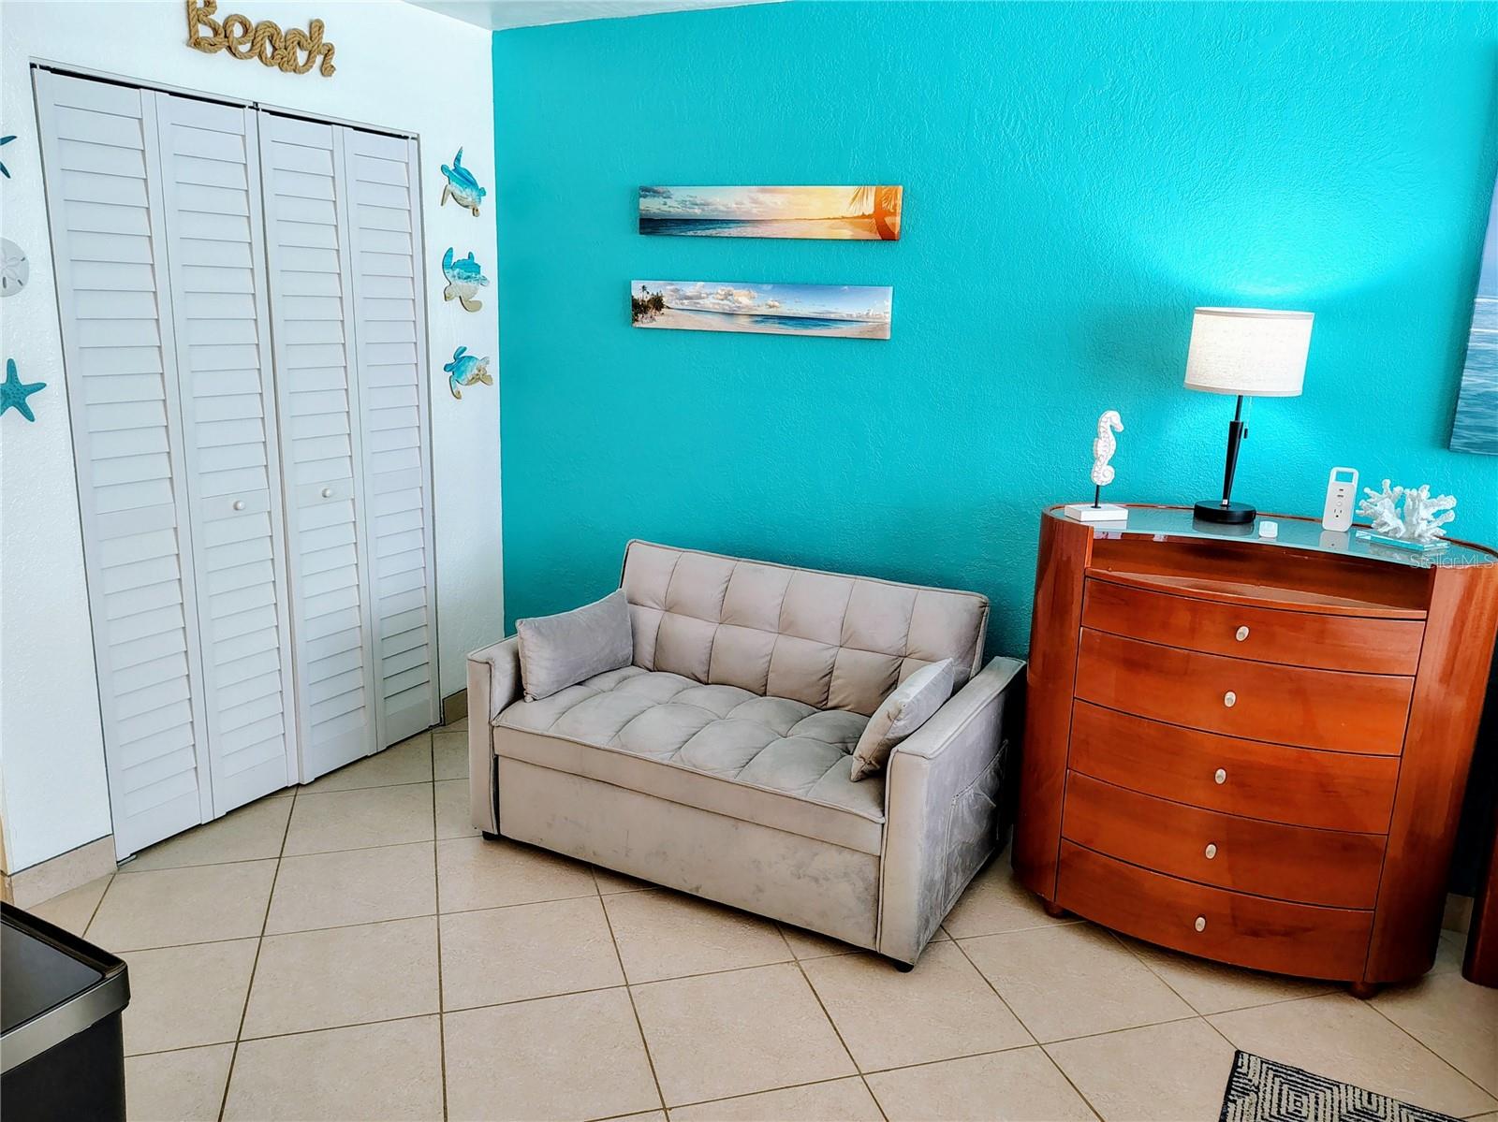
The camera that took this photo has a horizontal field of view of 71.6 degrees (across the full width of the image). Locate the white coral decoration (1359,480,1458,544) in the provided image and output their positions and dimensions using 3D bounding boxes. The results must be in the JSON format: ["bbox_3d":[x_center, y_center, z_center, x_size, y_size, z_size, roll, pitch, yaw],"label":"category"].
[{"bbox_3d":[1.577,-0.118,2.487,0.125,0.147,0.190,-5,14,-27],"label":"white coral decoration"}]

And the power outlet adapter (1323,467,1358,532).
[{"bbox_3d":[1.460,-0.153,2.563,0.069,0.158,0.045,8,14,26],"label":"power outlet adapter"}]

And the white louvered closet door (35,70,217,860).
[{"bbox_3d":[-1.650,-0.188,2.779,0.033,2.030,0.301,8,14,26],"label":"white louvered closet door"}]

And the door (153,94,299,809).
[{"bbox_3d":[-1.501,-0.243,3.015,0.033,2.030,0.301,8,14,26],"label":"door"}]

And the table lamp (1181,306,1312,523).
[{"bbox_3d":[1.235,-0.365,2.628,0.278,0.525,0.278,8,14,26],"label":"table lamp"}]

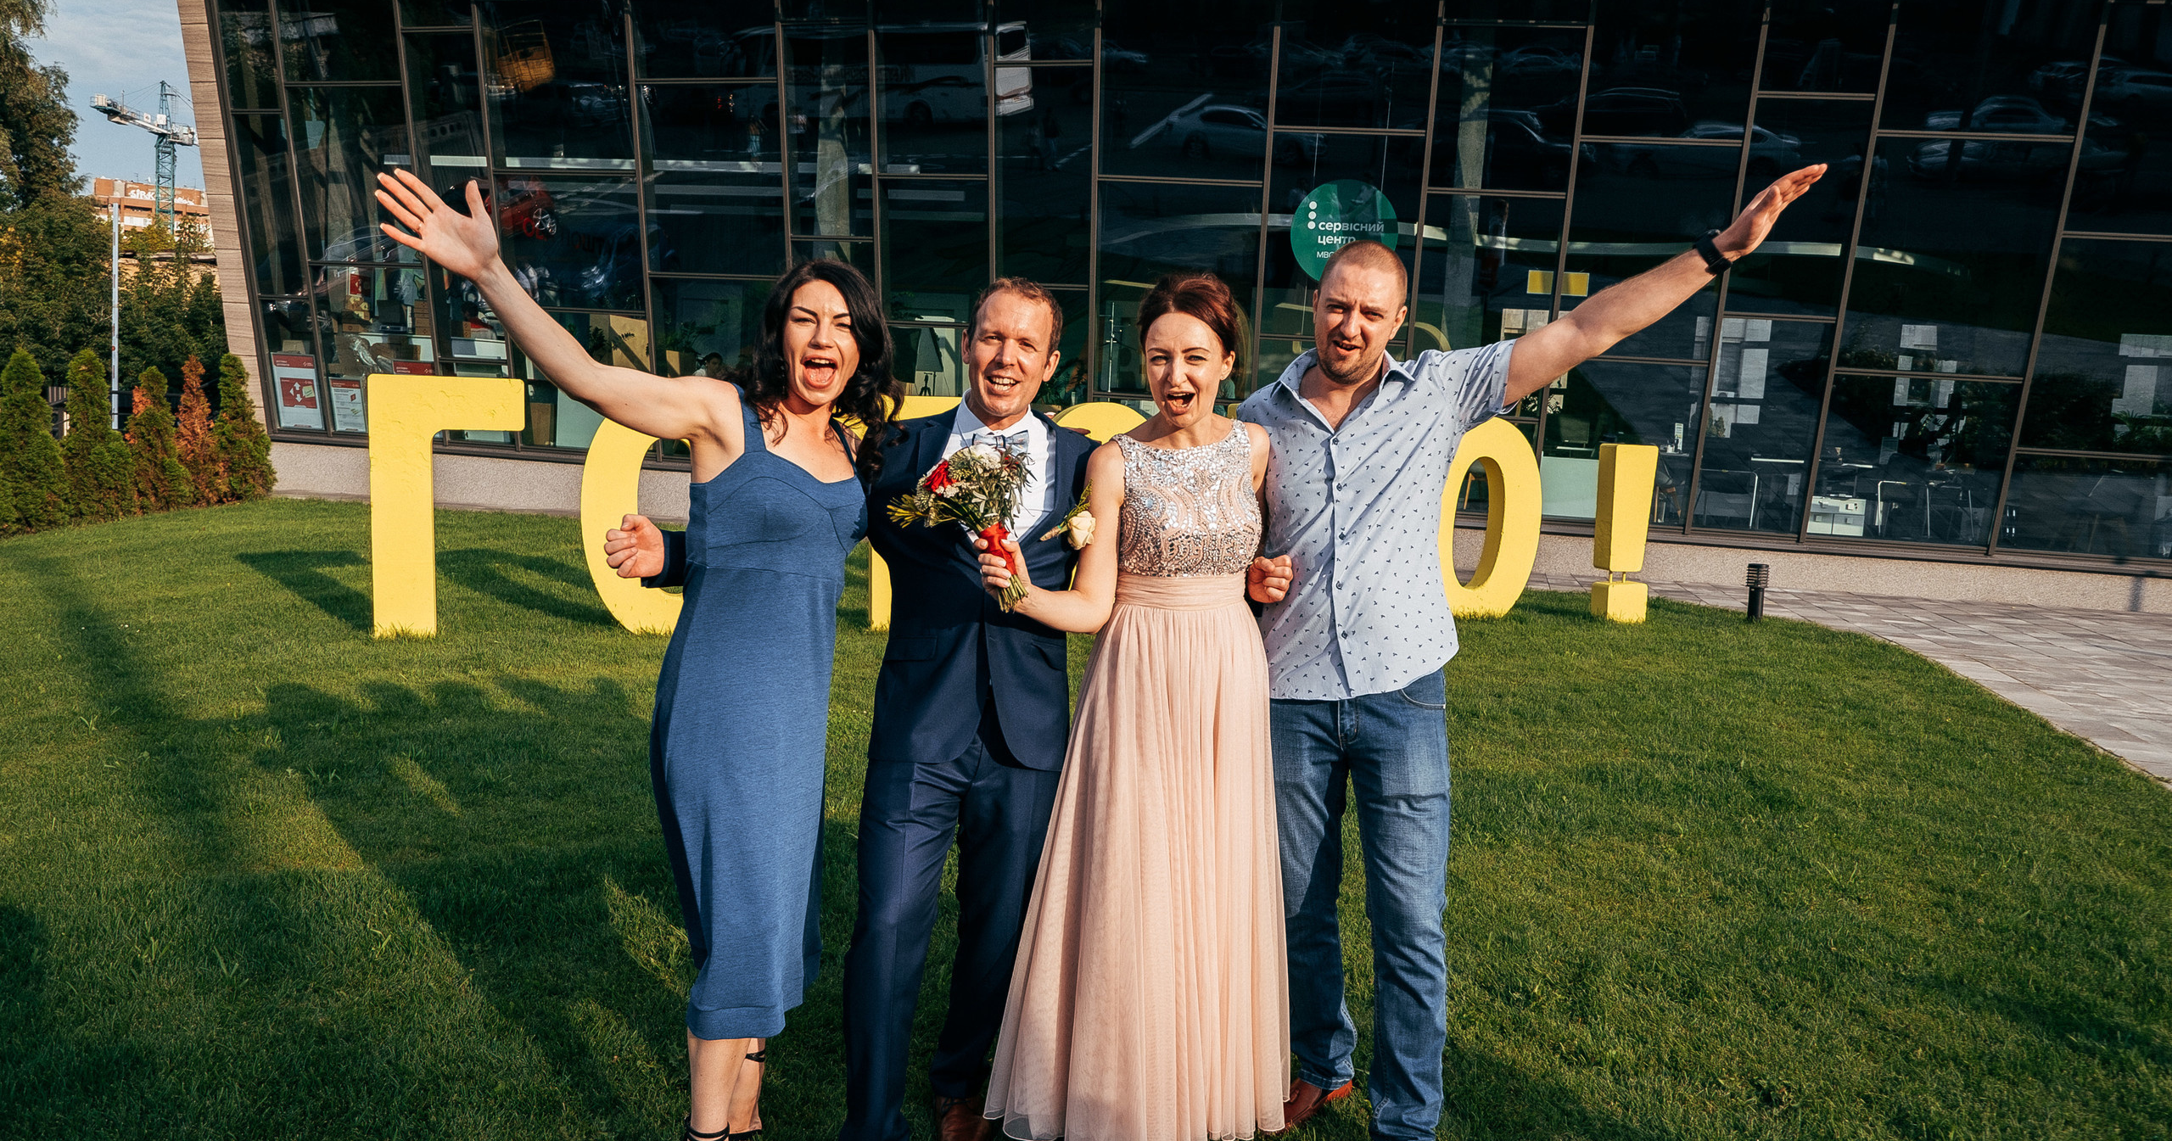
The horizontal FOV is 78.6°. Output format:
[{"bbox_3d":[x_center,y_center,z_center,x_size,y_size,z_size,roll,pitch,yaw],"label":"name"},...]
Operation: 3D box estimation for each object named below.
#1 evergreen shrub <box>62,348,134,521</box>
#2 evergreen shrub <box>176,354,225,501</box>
[{"bbox_3d":[-9.722,-1.308,12.971,0.670,1.600,0.670,3,7,0],"label":"evergreen shrub"},{"bbox_3d":[-9.996,-1.556,14.903,0.640,1.620,0.640,3,7,0],"label":"evergreen shrub"}]

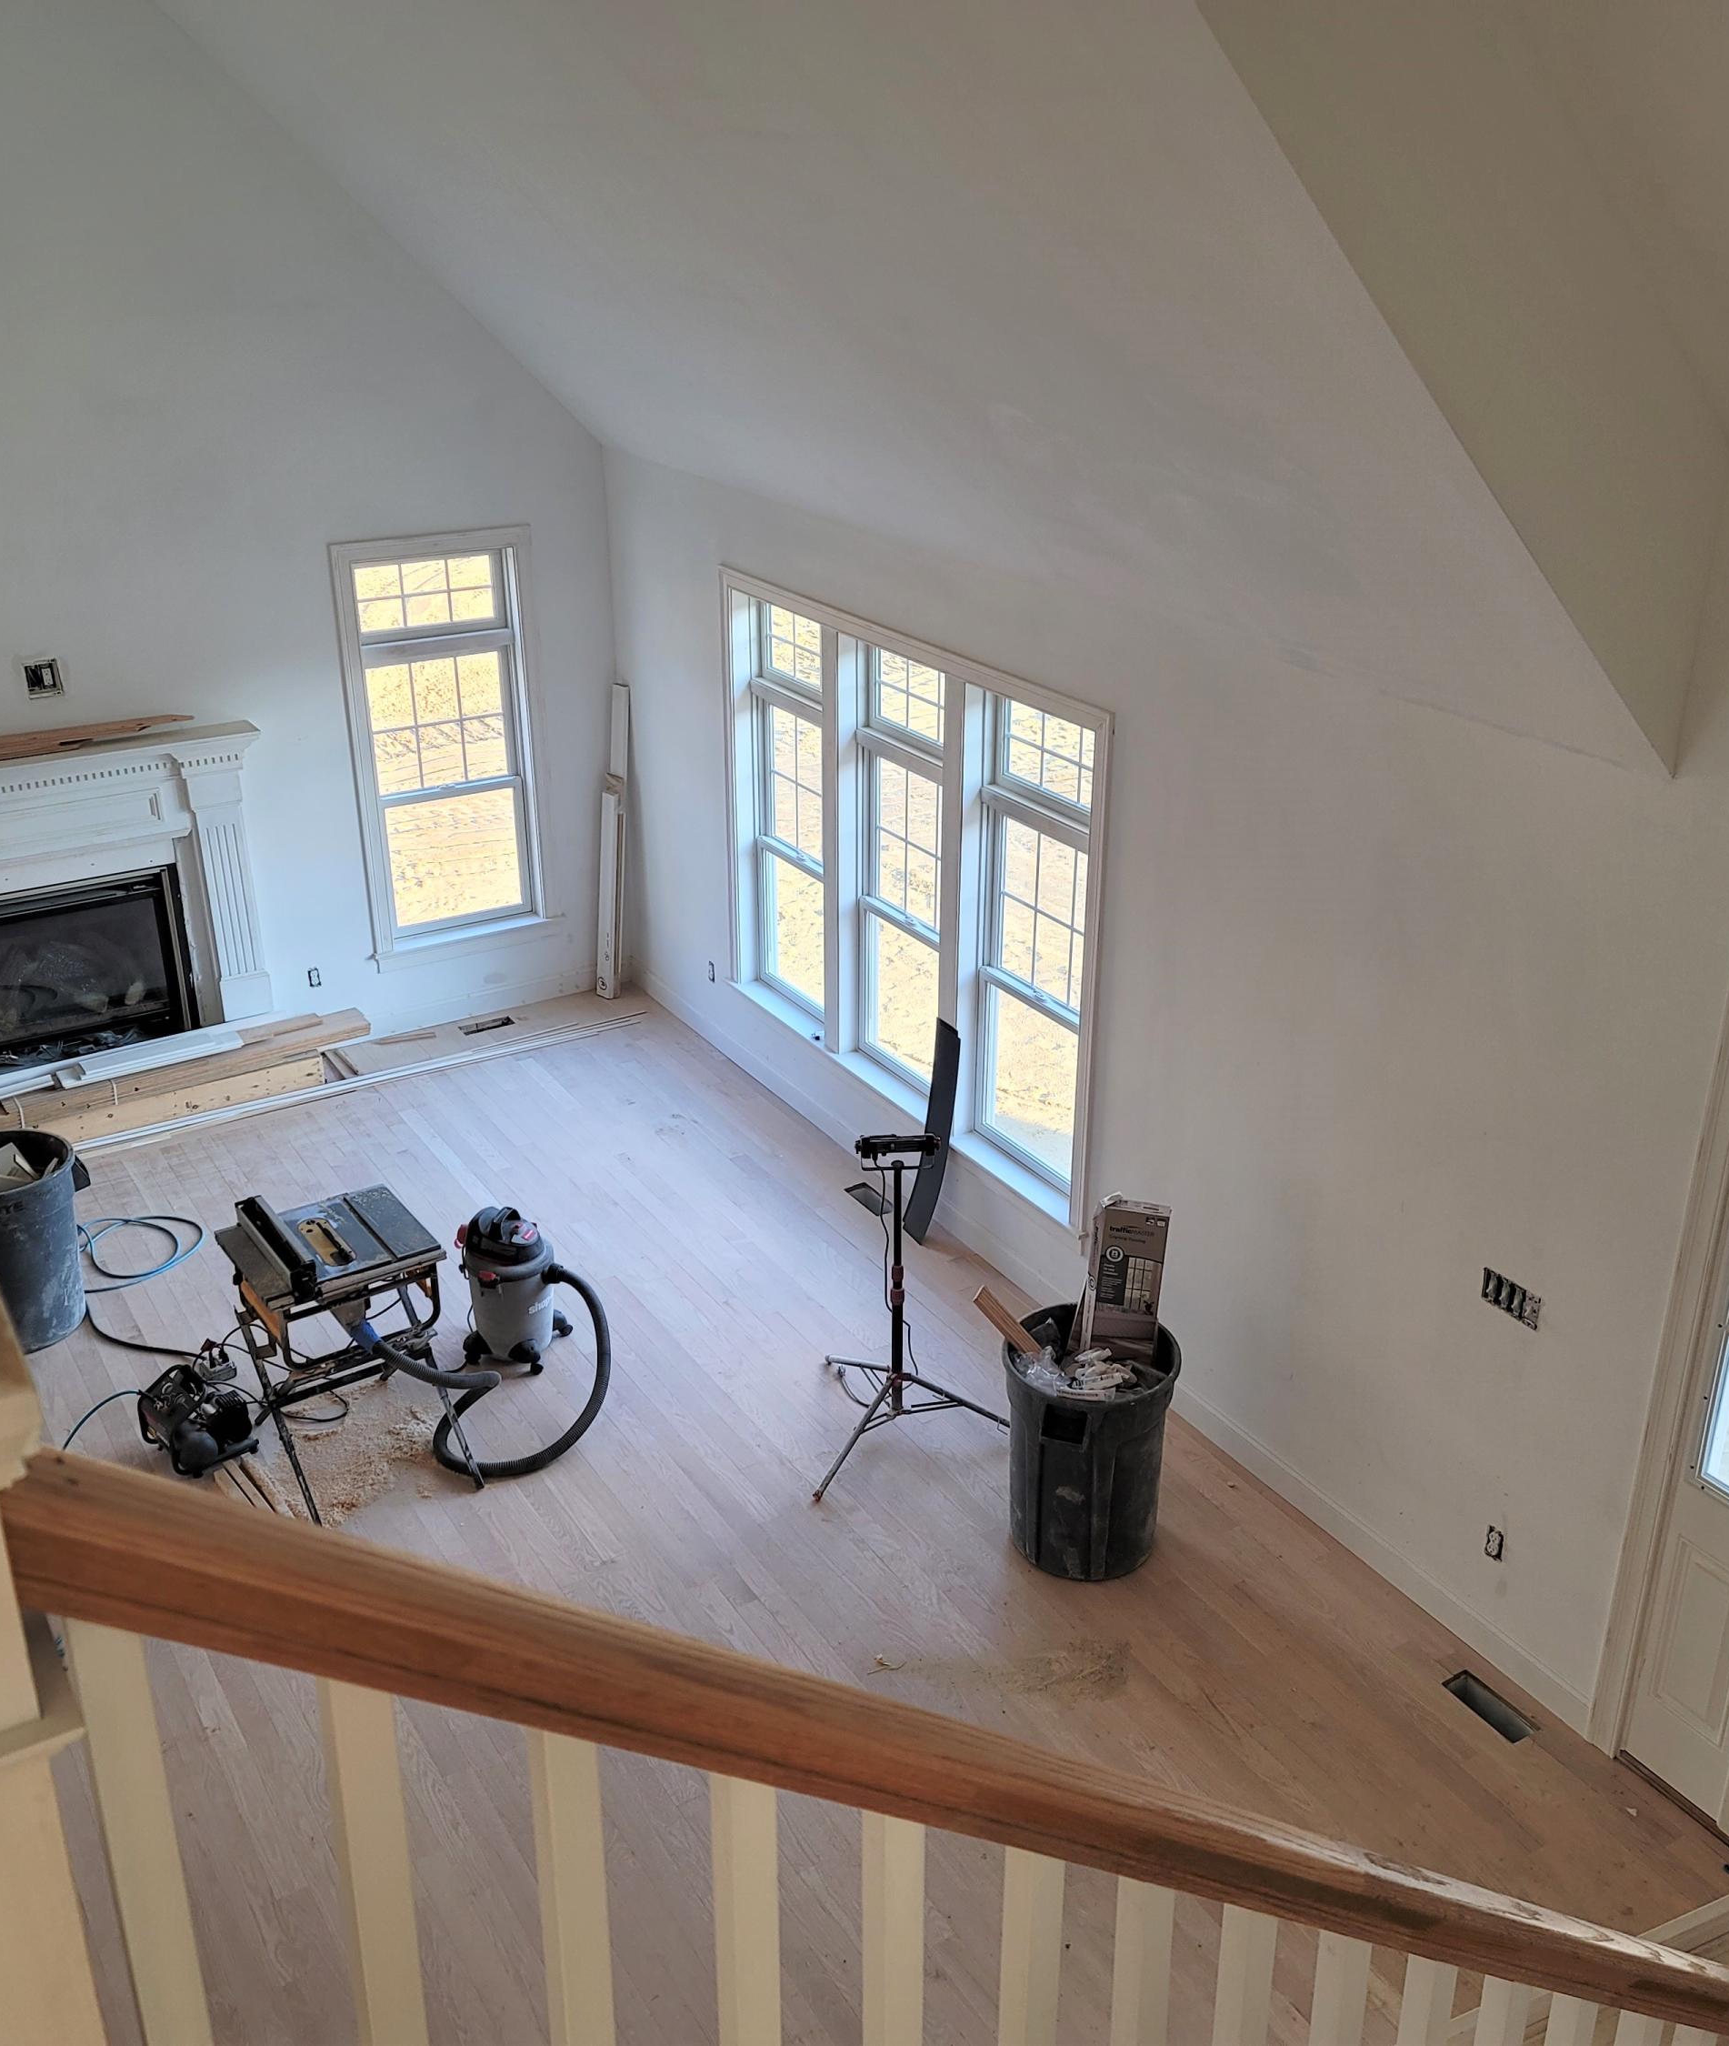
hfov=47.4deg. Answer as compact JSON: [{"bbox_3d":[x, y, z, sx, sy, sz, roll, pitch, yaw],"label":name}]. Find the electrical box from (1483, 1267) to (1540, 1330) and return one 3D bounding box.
[{"bbox_3d":[1.815,0.754,5.465,0.070,0.105,0.205,-14,28,-28],"label":"electrical box"}]

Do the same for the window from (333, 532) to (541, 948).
[{"bbox_3d":[-2.026,-1.370,9.582,0.950,1.970,0.120,-14,28,-28],"label":"window"}]

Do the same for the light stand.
[{"bbox_3d":[0.221,0.893,6.675,0.771,1.160,0.827,0,24,0],"label":"light stand"}]

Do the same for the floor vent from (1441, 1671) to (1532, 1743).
[{"bbox_3d":[1.799,1.987,5.687,0.095,0.040,0.275,-14,28,-28],"label":"floor vent"}]

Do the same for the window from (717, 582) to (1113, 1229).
[{"bbox_3d":[0.109,-0.616,7.977,0.130,1.990,2.780,-14,28,-28],"label":"window"}]

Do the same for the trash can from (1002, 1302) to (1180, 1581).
[{"bbox_3d":[0.707,1.335,6.245,0.570,0.700,0.600,3,24,7],"label":"trash can"}]

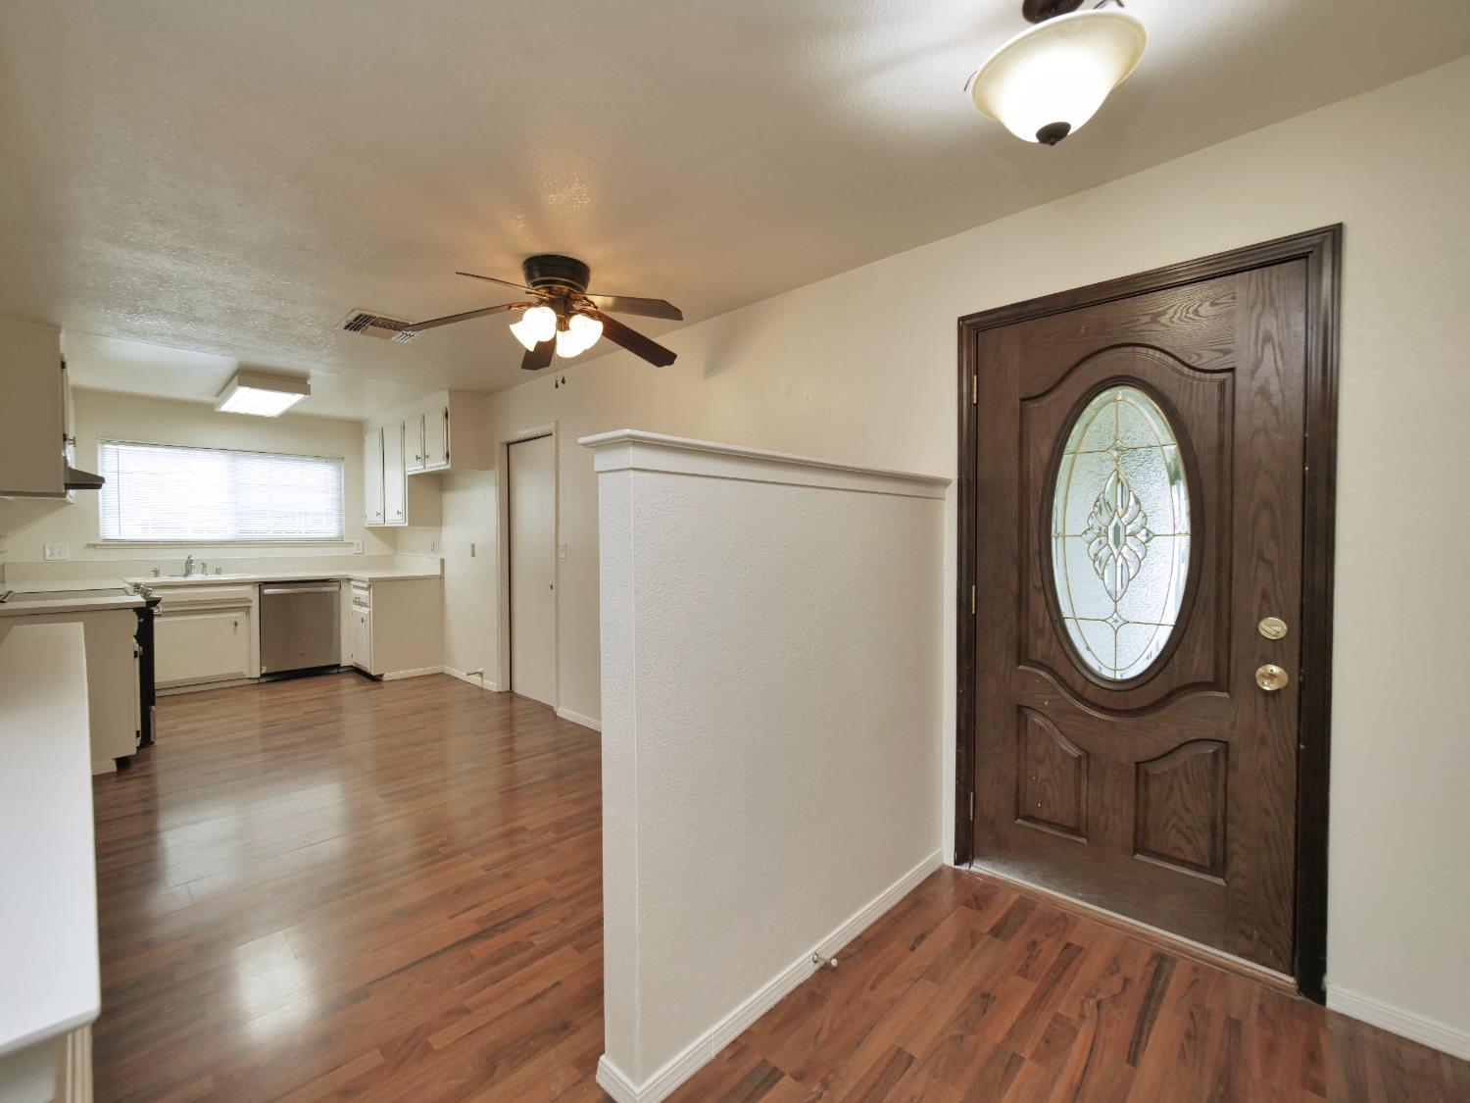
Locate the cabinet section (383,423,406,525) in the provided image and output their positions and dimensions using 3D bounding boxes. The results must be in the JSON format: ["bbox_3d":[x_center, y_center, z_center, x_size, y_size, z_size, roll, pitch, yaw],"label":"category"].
[{"bbox_3d":[-3.150,-0.714,5.508,0.560,0.940,0.030,1,2,42],"label":"cabinet section"}]

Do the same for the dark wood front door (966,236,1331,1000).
[{"bbox_3d":[1.252,0.179,1.970,1.030,2.120,0.080,1,2,42],"label":"dark wood front door"}]

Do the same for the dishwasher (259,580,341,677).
[{"bbox_3d":[-4.119,0.701,5.566,0.600,0.830,0.580,-1,2,-45],"label":"dishwasher"}]

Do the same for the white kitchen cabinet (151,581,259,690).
[{"bbox_3d":[-4.580,0.698,5.094,0.700,0.870,0.560,-1,2,-45],"label":"white kitchen cabinet"}]

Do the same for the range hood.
[{"bbox_3d":[-4.237,-0.452,3.636,0.760,0.160,0.500,1,2,42],"label":"range hood"}]

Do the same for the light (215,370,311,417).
[{"bbox_3d":[-3.851,-1.246,4.815,1.190,0.110,0.430,1,2,42],"label":"light"}]

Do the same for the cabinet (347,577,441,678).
[{"bbox_3d":[-3.183,0.700,5.580,0.620,0.910,0.600,1,2,42],"label":"cabinet"}]

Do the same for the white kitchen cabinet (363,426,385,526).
[{"bbox_3d":[-3.500,-0.726,6.019,0.640,0.950,0.310,1,2,42],"label":"white kitchen cabinet"}]

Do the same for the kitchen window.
[{"bbox_3d":[-4.587,-0.511,5.467,1.720,0.860,0.090,-1,2,-45],"label":"kitchen window"}]

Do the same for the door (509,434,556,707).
[{"bbox_3d":[-1.601,0.155,4.674,0.690,2.030,0.045,1,2,42],"label":"door"}]

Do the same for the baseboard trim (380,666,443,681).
[{"bbox_3d":[-2.917,1.117,5.410,0.510,0.085,0.015,-1,2,-45],"label":"baseboard trim"}]

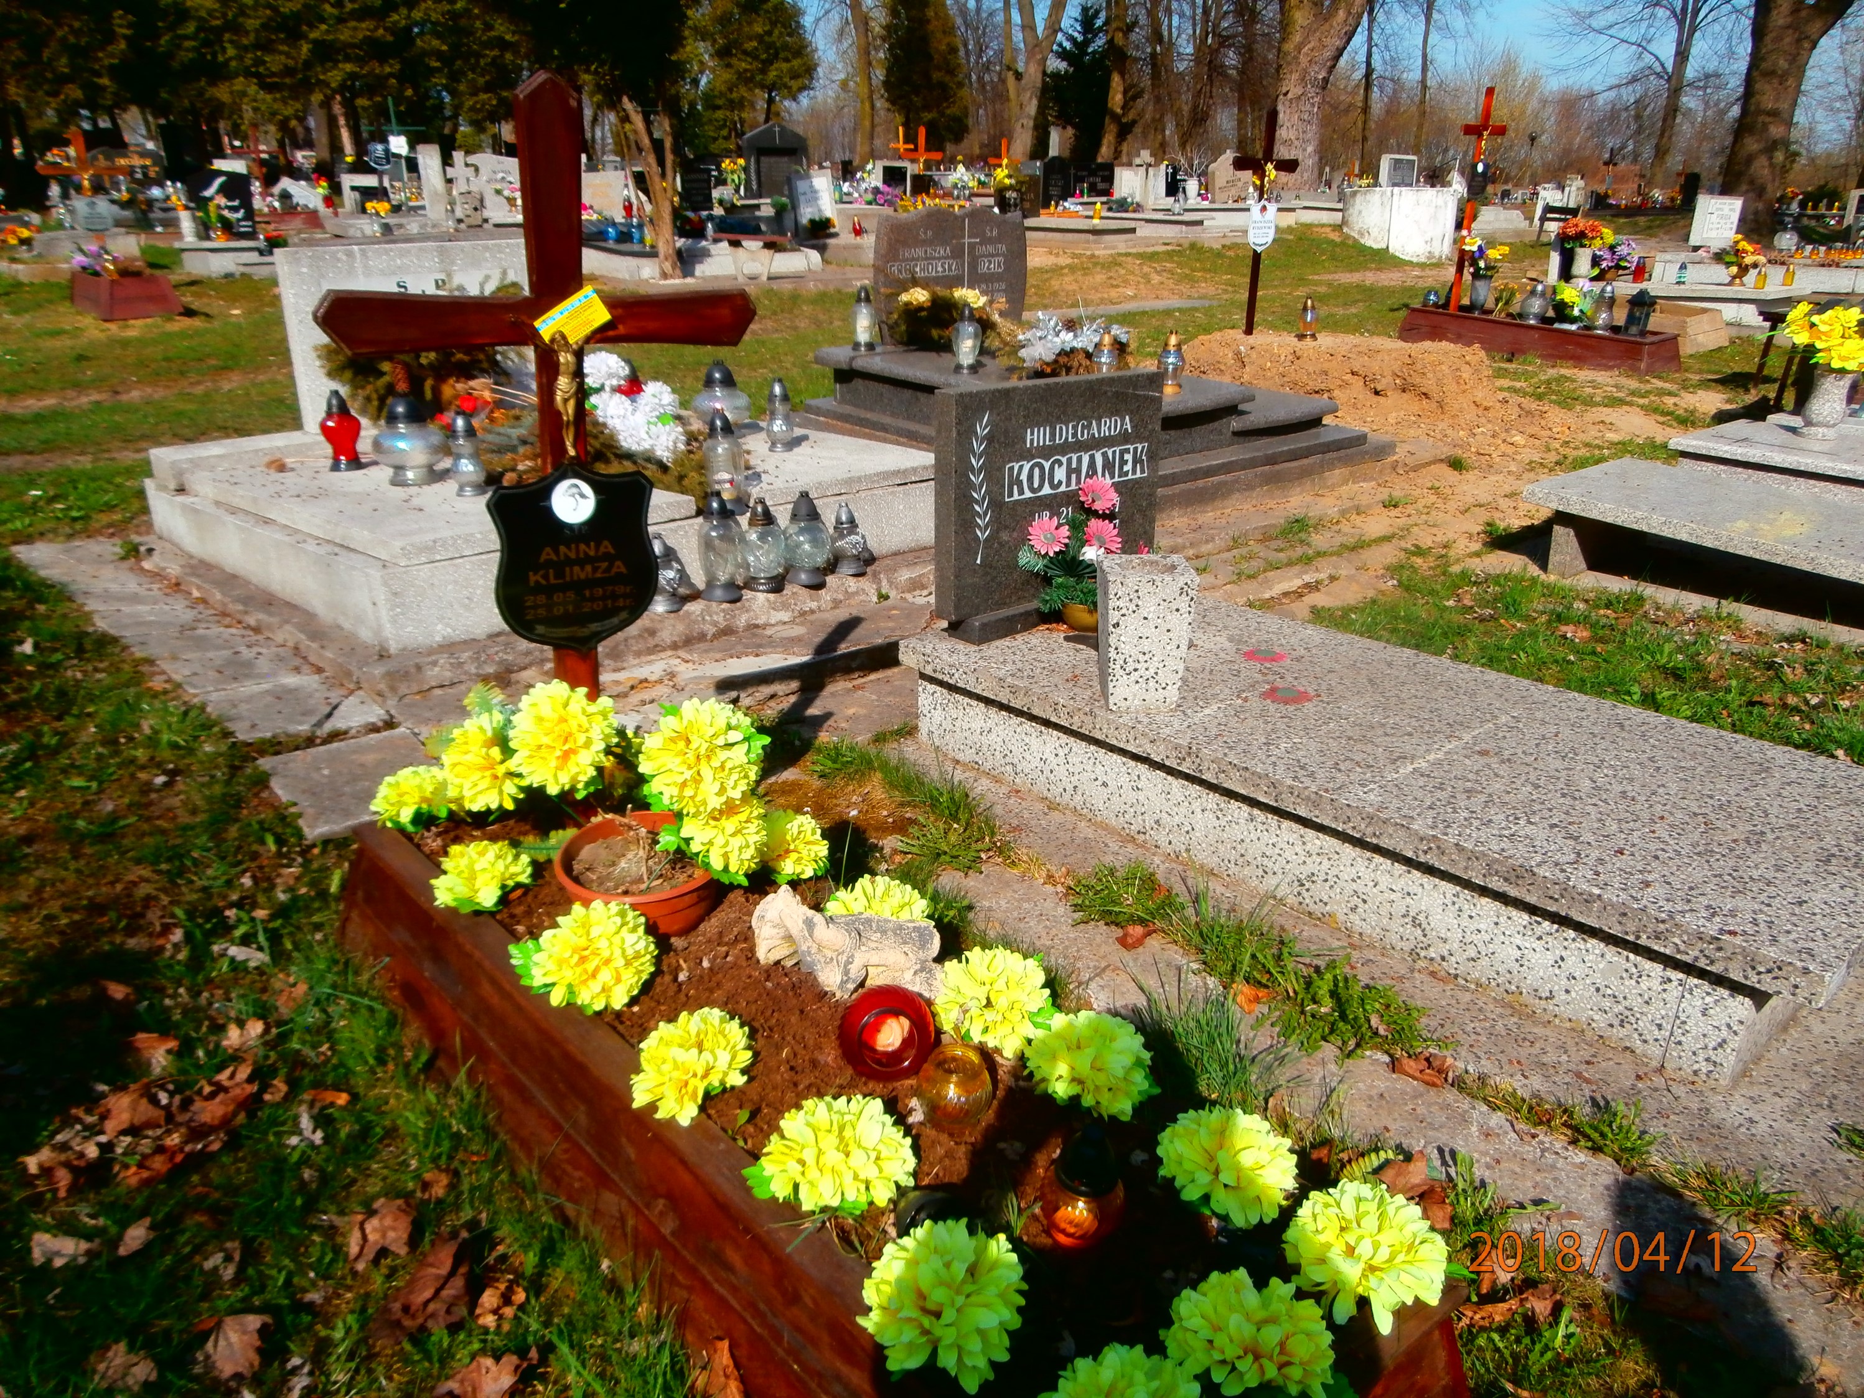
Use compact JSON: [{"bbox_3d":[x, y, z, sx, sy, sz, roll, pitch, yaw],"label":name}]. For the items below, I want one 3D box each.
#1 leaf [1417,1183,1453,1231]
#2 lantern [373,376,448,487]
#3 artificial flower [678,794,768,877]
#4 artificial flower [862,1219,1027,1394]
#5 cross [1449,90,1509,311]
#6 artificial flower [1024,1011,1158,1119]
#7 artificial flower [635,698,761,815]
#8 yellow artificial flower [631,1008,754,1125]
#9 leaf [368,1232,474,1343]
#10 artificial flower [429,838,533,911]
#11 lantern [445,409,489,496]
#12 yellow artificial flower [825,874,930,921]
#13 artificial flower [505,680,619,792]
[{"bbox_3d":[0.613,0.620,1.580,0.046,0.040,0.050,11,23,24],"label":"leaf"},{"bbox_3d":[-1.551,-0.800,3.850,0.215,0.315,0.215,0,21,0],"label":"lantern"},{"bbox_3d":[-0.301,0.194,1.860,0.135,0.130,0.125,-4,21,-10],"label":"artificial flower"},{"bbox_3d":[0.011,0.527,1.120,0.145,0.125,0.140,0,21,1],"label":"artificial flower"},{"bbox_3d":[3.681,-3.367,8.700,0.500,1.420,0.070,-13,25,-31],"label":"cross"},{"bbox_3d":[0.181,0.419,1.479,0.150,0.115,0.150,0,20,0],"label":"artificial flower"},{"bbox_3d":[-0.353,0.086,1.940,0.168,0.155,0.130,-4,21,-10],"label":"artificial flower"},{"bbox_3d":[-0.287,0.436,1.540,0.138,0.105,0.138,-4,21,-12],"label":"yellow artificial flower"},{"bbox_3d":[-0.569,0.656,1.436,0.085,0.045,0.130,5,21,14],"label":"leaf"},{"bbox_3d":[-0.678,0.266,1.945,0.152,0.095,0.145,0,21,0],"label":"artificial flower"},{"bbox_3d":[-1.399,-0.741,3.880,0.112,0.250,0.112,-7,22,-19],"label":"lantern"},{"bbox_3d":[-0.079,0.303,1.860,0.152,0.095,0.145,0,21,0],"label":"yellow artificial flower"},{"bbox_3d":[-0.578,0.059,2.010,0.160,0.155,0.125,-6,22,-16],"label":"artificial flower"}]

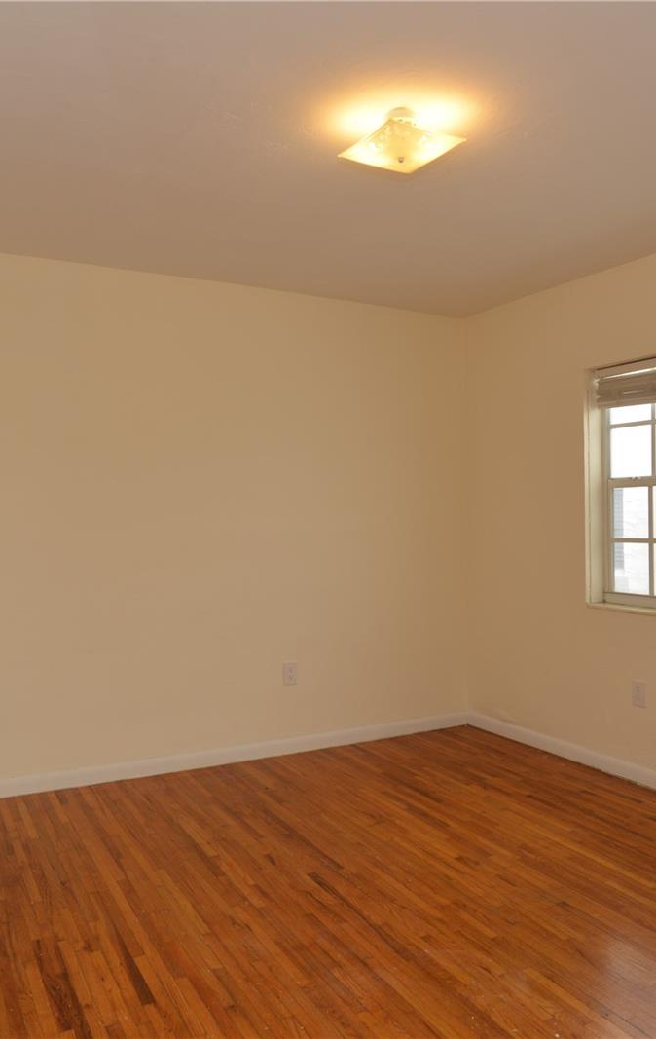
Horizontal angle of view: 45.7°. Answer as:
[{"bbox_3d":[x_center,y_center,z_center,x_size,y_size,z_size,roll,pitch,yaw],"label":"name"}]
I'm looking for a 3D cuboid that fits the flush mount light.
[{"bbox_3d":[0.230,-1.195,2.430,0.285,0.140,0.285,-1,0,-29],"label":"flush mount light"}]

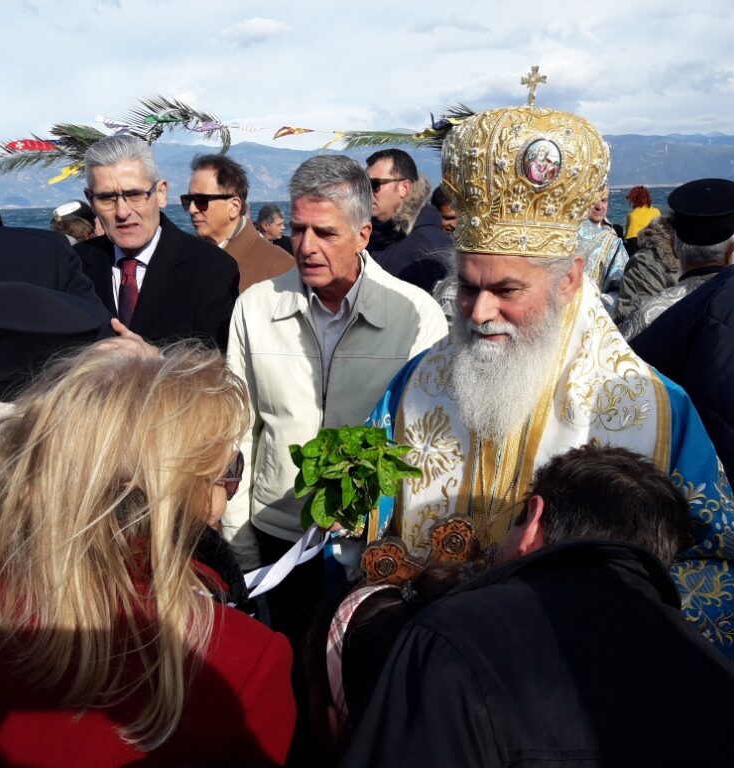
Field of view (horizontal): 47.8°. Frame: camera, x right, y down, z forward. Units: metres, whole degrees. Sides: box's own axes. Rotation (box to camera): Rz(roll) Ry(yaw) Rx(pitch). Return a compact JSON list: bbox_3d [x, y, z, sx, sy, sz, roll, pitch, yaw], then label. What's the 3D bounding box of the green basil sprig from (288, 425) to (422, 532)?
[{"bbox_3d":[-0.018,0.137,1.200,0.185,0.160,0.175,2,13,18],"label":"green basil sprig"}]

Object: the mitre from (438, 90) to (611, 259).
[{"bbox_3d":[0.256,-0.344,1.340,0.265,0.280,0.265,14,17,41],"label":"mitre"}]

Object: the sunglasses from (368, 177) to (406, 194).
[{"bbox_3d":[0.074,-0.689,2.860,0.145,0.050,0.145,-8,14,-18],"label":"sunglasses"}]

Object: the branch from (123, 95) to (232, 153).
[{"bbox_3d":[-1.304,-1.793,5.700,0.740,0.380,0.400,-2,13,0],"label":"branch"}]

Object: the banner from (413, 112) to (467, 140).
[{"bbox_3d":[0.499,-1.772,5.700,0.390,0.190,0.130,-2,13,0],"label":"banner"}]

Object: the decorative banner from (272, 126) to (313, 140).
[{"bbox_3d":[-0.506,-1.724,5.700,0.280,0.100,0.100,-2,13,0],"label":"decorative banner"}]

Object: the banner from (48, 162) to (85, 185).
[{"bbox_3d":[-2.032,-1.423,5.600,0.260,0.140,0.100,-2,13,0],"label":"banner"}]

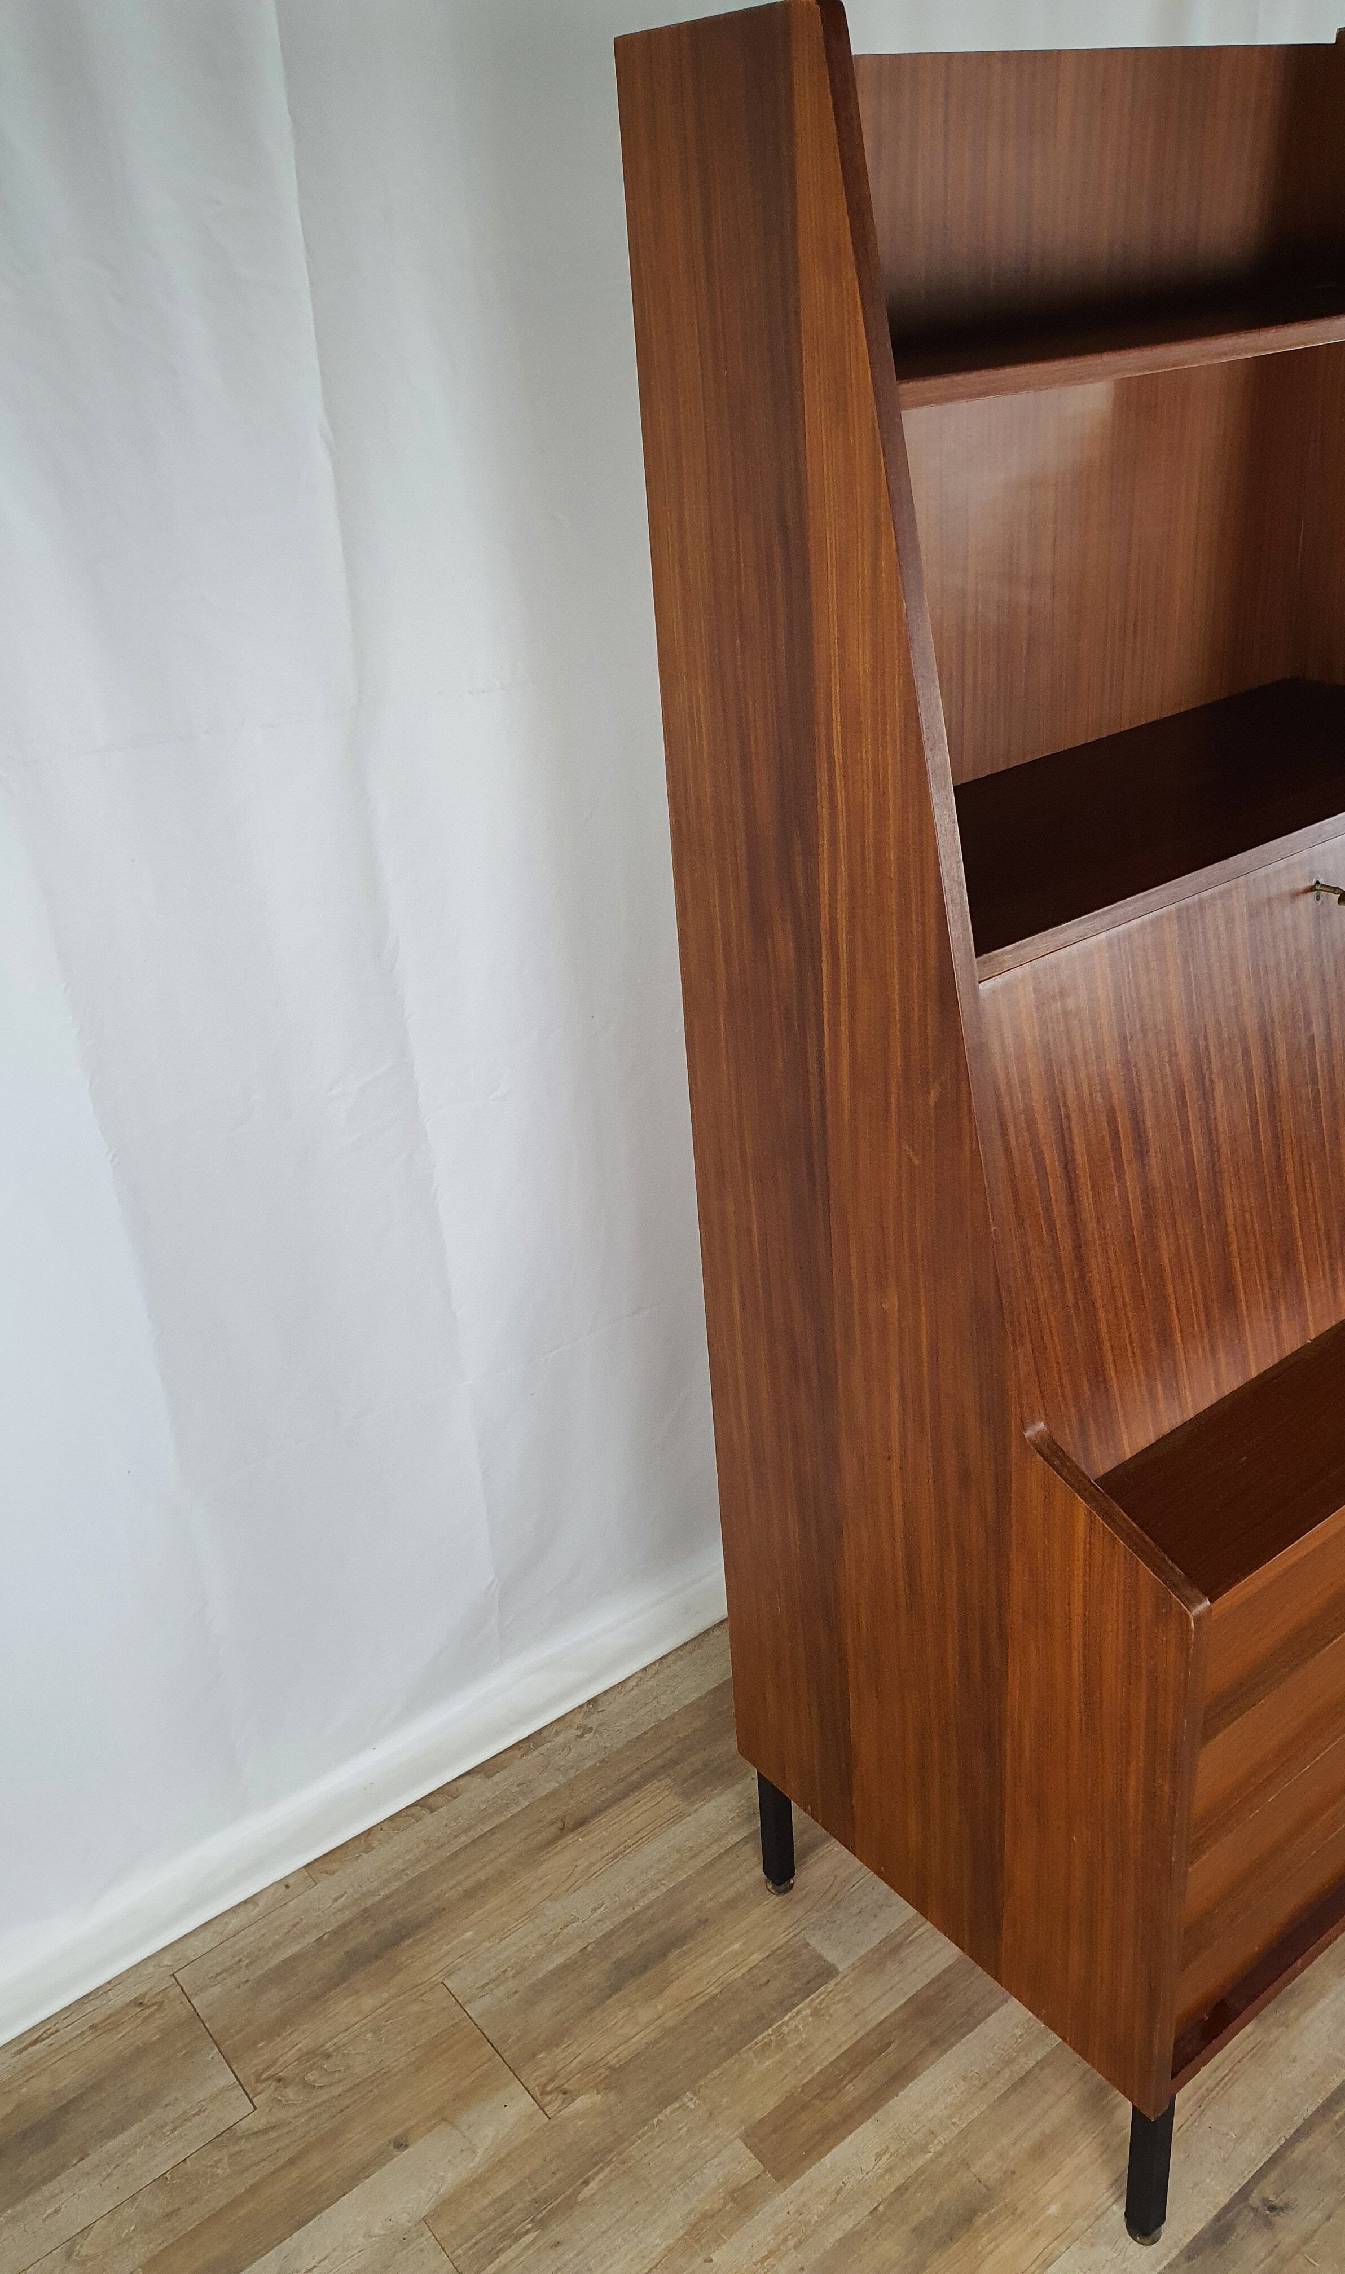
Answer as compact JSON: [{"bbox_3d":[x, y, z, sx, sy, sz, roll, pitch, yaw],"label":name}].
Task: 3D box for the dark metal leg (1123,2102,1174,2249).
[{"bbox_3d":[0.392,0.840,1.400,0.022,0.177,0.022,-23,32,-32],"label":"dark metal leg"}]

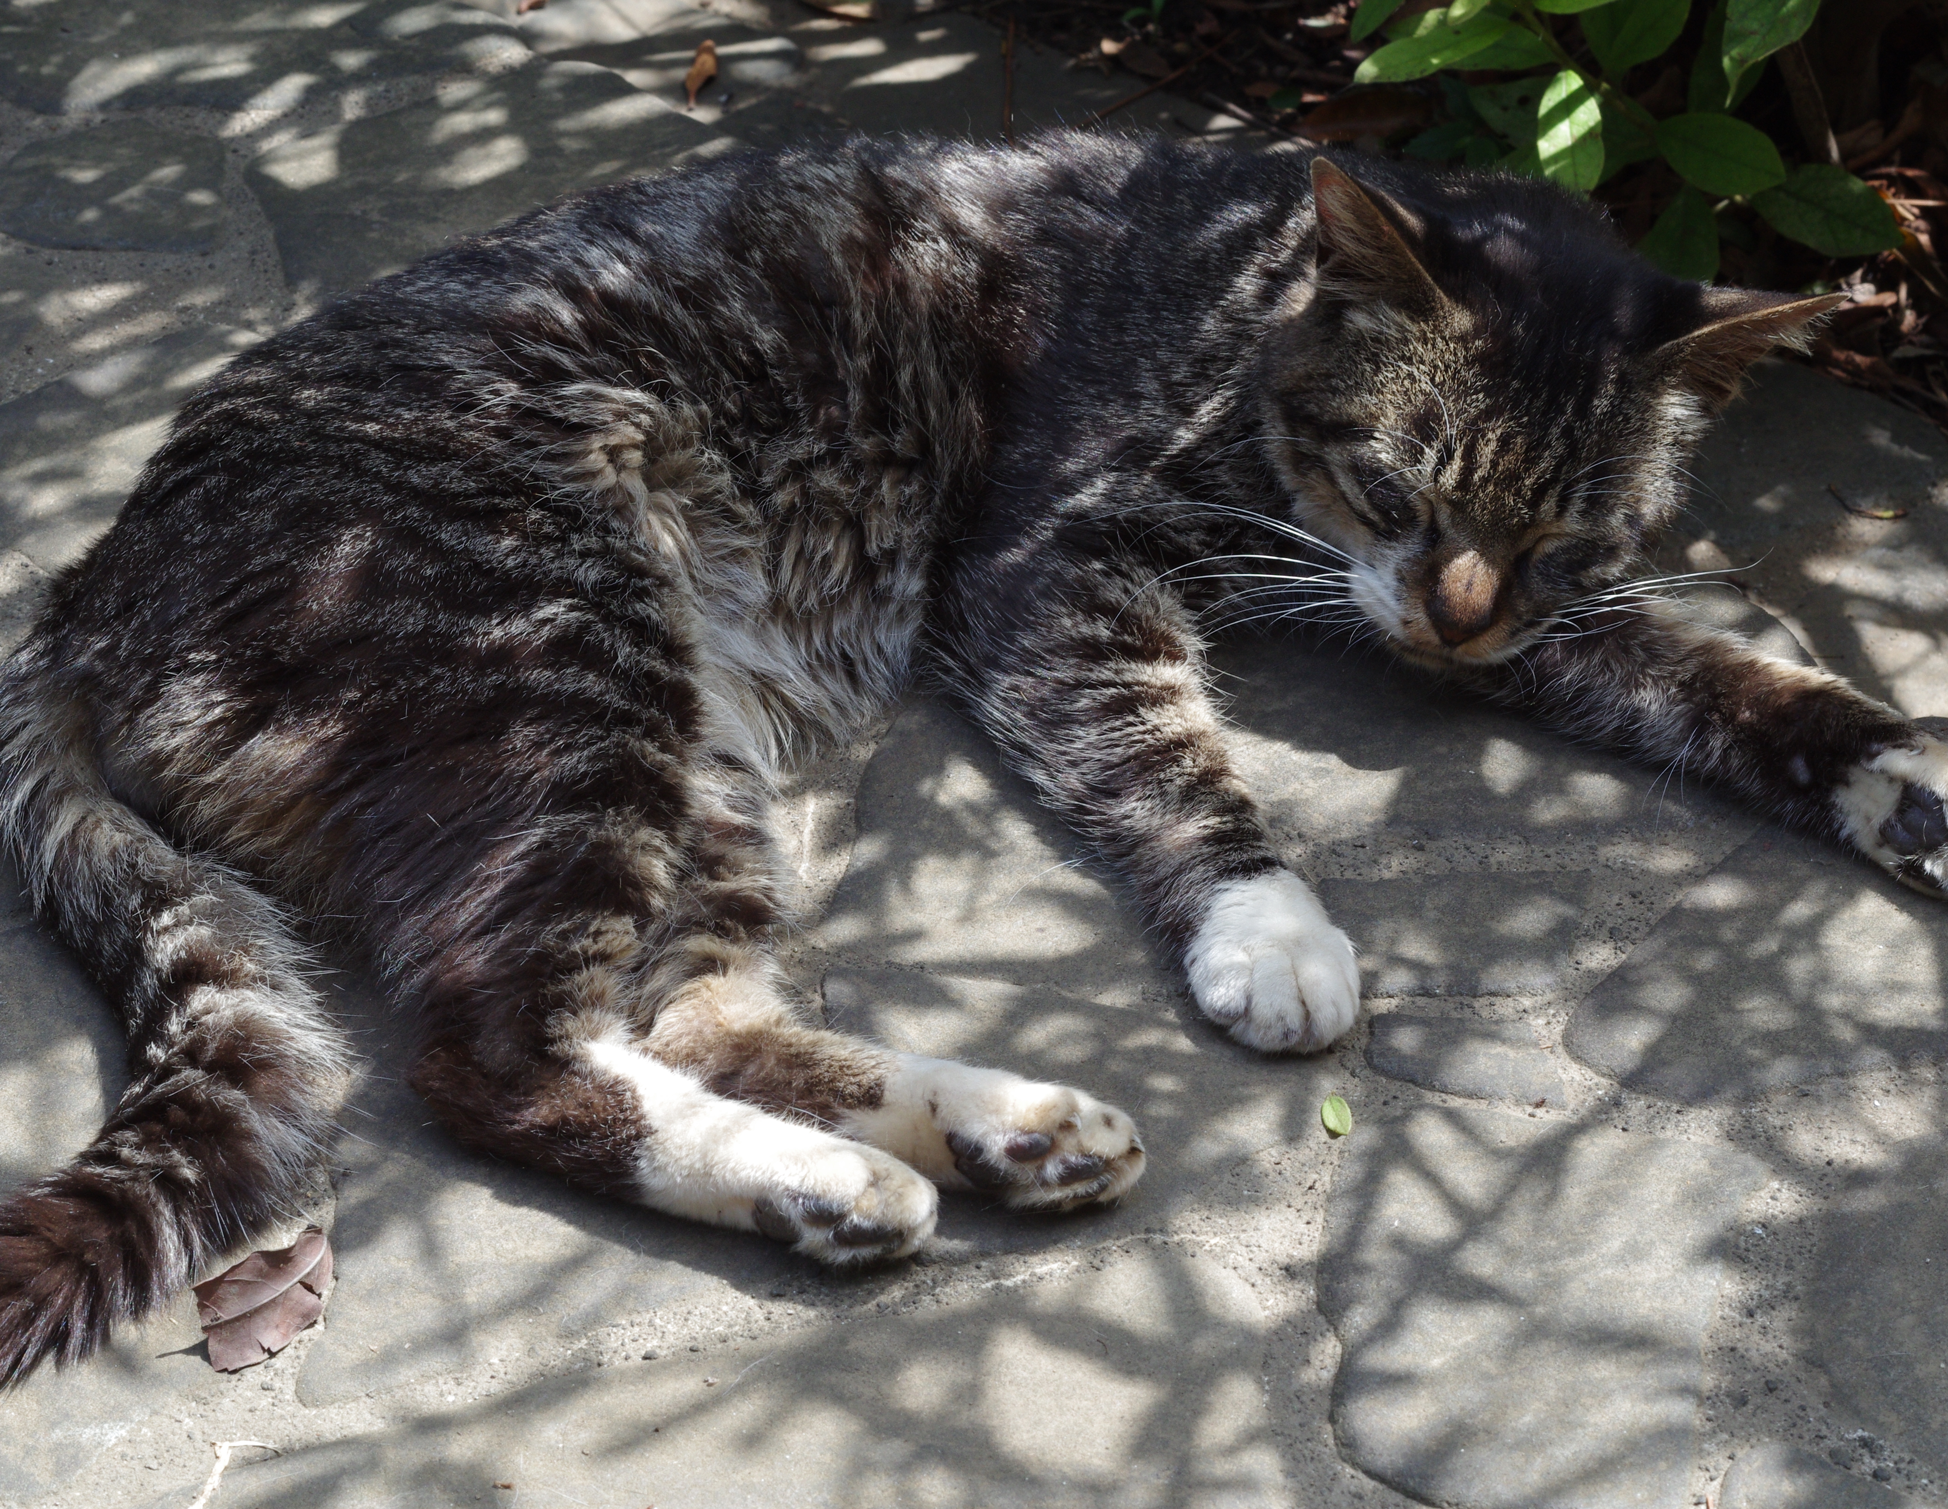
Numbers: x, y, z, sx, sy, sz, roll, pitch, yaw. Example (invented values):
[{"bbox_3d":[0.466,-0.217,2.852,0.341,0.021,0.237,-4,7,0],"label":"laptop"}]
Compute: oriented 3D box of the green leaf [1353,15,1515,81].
[{"bbox_3d":[0.116,-0.178,1.196,0.044,0.007,0.019,-18,63,-16],"label":"green leaf"}]

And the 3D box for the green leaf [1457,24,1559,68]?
[{"bbox_3d":[0.151,-0.201,1.344,0.035,0.012,0.020,-10,39,-13],"label":"green leaf"}]

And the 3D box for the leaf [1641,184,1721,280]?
[{"bbox_3d":[0.183,-0.134,1.229,0.023,0.006,0.034,15,84,2],"label":"leaf"}]

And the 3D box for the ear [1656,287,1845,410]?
[{"bbox_3d":[0.195,-0.102,1.192,0.045,0.036,0.022,-22,51,12],"label":"ear"}]

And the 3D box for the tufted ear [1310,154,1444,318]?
[{"bbox_3d":[0.100,-0.129,1.178,0.036,0.045,0.022,-2,34,41],"label":"tufted ear"}]

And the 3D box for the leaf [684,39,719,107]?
[{"bbox_3d":[-0.084,-0.211,1.462,0.012,0.009,0.030,9,39,11],"label":"leaf"}]

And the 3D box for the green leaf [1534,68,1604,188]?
[{"bbox_3d":[0.167,-0.175,1.327,0.020,0.036,0.010,3,31,5],"label":"green leaf"}]

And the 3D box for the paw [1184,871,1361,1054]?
[{"bbox_3d":[0.067,0.047,1.056,0.038,0.031,0.045,-9,44,-9],"label":"paw"}]

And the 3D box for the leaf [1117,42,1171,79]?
[{"bbox_3d":[0.053,-0.214,1.465,0.018,0.010,0.015,-10,39,-13],"label":"leaf"}]

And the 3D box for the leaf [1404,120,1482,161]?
[{"bbox_3d":[0.127,-0.167,1.286,0.024,0.005,0.017,-12,44,-13],"label":"leaf"}]

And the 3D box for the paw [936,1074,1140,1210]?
[{"bbox_3d":[0.014,0.087,1.060,0.047,0.031,0.032,6,38,8],"label":"paw"}]

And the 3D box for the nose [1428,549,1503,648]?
[{"bbox_3d":[0.121,-0.038,1.167,0.018,0.018,0.015,15,33,0],"label":"nose"}]

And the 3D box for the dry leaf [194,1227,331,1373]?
[{"bbox_3d":[-0.150,0.115,0.999,0.037,0.011,0.030,-32,52,-29],"label":"dry leaf"}]

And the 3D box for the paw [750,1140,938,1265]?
[{"bbox_3d":[-0.028,0.095,1.007,0.044,0.028,0.029,15,45,15],"label":"paw"}]

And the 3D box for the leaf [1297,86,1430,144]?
[{"bbox_3d":[0.108,-0.177,1.311,0.040,0.009,0.020,-4,43,-4],"label":"leaf"}]

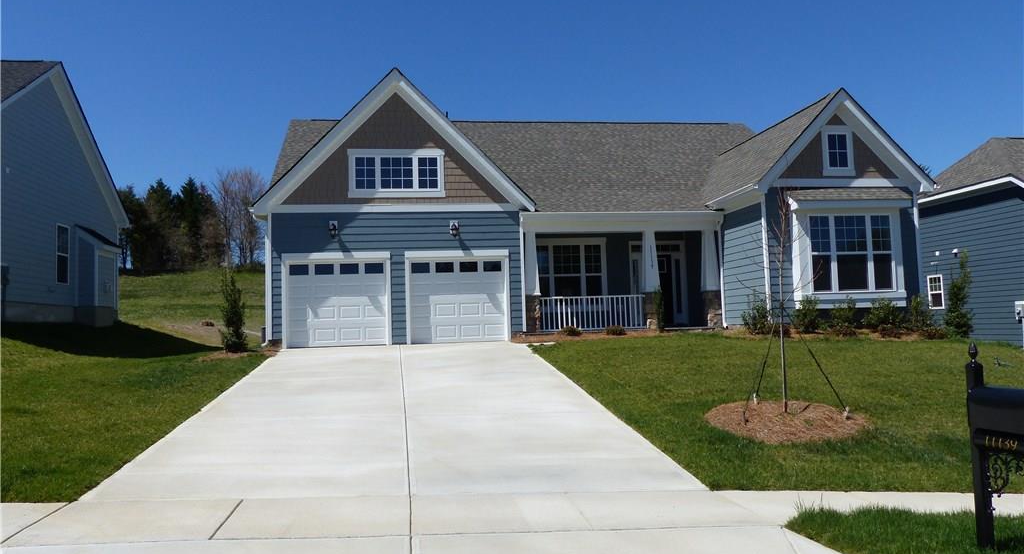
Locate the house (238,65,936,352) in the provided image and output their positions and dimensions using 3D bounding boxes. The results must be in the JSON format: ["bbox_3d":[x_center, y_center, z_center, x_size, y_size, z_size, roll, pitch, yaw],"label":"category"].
[{"bbox_3d":[1.187,-1.593,22.910,15.840,6.920,13.380,-1,-4,-7],"label":"house"}]

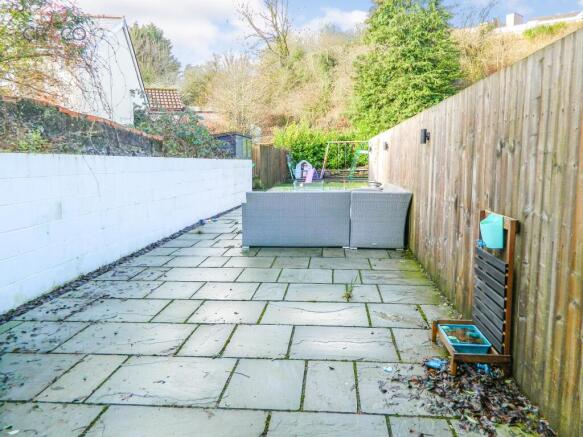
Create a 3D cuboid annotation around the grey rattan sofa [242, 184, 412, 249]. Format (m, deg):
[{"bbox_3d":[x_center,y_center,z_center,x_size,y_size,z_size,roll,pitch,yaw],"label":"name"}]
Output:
[{"bbox_3d":[0.599,-0.098,7.362,2.530,0.840,2.150,0,8,5],"label":"grey rattan sofa"}]

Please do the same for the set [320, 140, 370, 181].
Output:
[{"bbox_3d":[2.906,-2.895,21.035,2.900,1.900,1.400,0,8,5],"label":"set"}]

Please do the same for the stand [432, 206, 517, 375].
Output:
[{"bbox_3d":[1.210,0.470,2.847,0.370,0.985,0.515,0,8,5],"label":"stand"}]

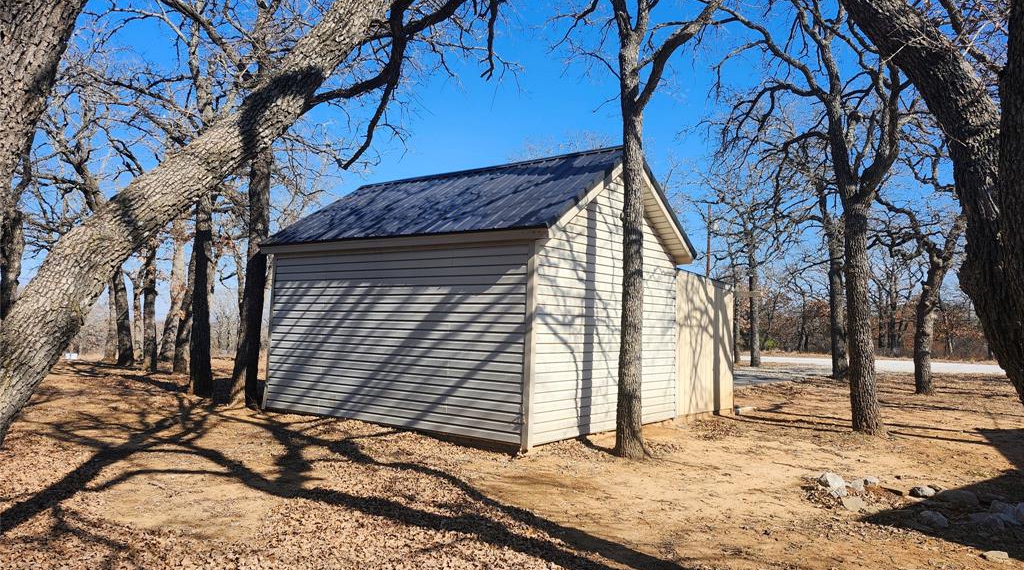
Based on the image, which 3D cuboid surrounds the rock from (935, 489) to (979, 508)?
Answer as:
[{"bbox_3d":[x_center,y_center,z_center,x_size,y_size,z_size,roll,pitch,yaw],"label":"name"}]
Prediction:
[{"bbox_3d":[3.915,1.872,5.995,0.345,0.120,0.250,-1,-4,33],"label":"rock"}]

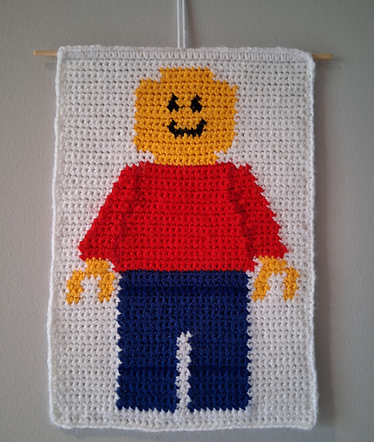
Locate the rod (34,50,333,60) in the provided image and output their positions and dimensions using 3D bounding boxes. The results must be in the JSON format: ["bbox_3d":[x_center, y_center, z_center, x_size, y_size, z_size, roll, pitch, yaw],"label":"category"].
[{"bbox_3d":[-0.003,-0.176,0.400,0.318,0.005,0.005,1,-2,0],"label":"rod"}]

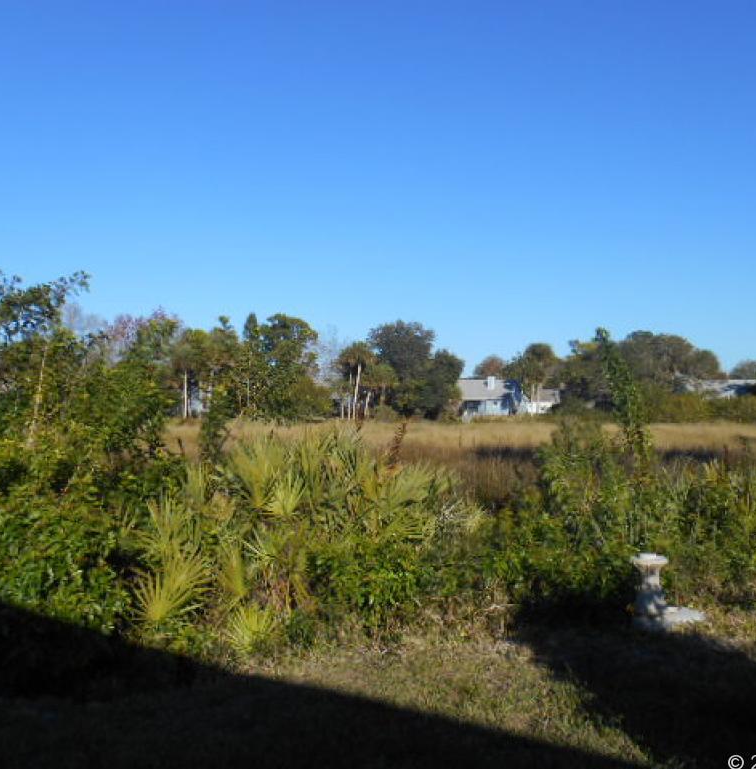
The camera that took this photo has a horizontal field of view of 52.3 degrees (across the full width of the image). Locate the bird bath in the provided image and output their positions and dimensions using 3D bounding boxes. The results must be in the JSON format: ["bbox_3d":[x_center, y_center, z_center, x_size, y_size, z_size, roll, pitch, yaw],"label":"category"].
[{"bbox_3d":[2.160,1.540,5.750,0.520,0.500,0.470,-1,-2,20],"label":"bird bath"}]

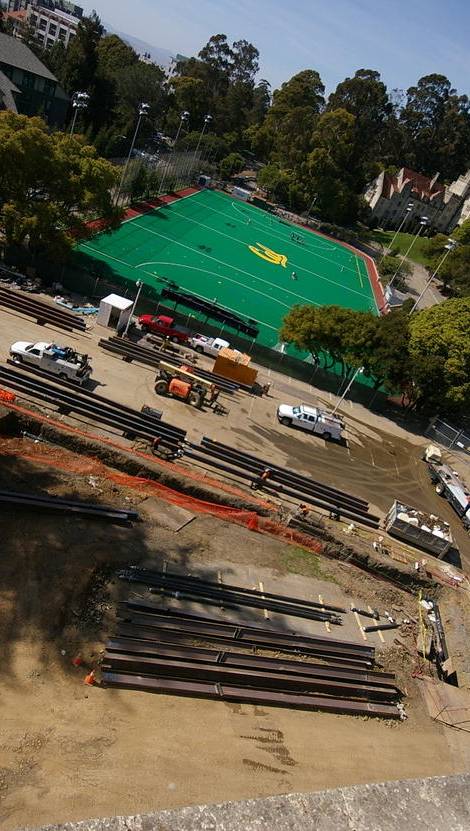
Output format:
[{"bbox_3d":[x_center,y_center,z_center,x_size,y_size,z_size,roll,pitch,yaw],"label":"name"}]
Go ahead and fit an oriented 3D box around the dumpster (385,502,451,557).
[{"bbox_3d":[15.049,9.329,42.817,4.800,1.650,2.480,26,29,3],"label":"dumpster"}]

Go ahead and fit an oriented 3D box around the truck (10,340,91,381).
[{"bbox_3d":[-15.269,-4.707,43.304,6.200,2.000,2.100,22,29,-3],"label":"truck"}]

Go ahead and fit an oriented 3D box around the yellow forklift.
[{"bbox_3d":[-3.784,-2.736,46.298,6.200,2.500,2.500,19,29,-13],"label":"yellow forklift"}]

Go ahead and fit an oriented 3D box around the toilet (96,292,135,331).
[{"bbox_3d":[-12.237,-10.512,53.047,2.200,2.300,2.950,24,29,-3],"label":"toilet"}]

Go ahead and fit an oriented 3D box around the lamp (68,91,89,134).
[{"bbox_3d":[-24.511,-36.879,75.700,1.300,19.000,2.400,6,34,-28],"label":"lamp"}]

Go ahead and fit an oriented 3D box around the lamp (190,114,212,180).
[{"bbox_3d":[-10.688,-76.897,151.012,1.300,19.000,2.400,39,32,24],"label":"lamp"}]

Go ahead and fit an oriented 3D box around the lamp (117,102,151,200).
[{"bbox_3d":[-19.952,-50.186,100.736,1.300,19.000,2.400,20,29,-7],"label":"lamp"}]

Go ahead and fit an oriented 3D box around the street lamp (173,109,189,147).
[{"bbox_3d":[-14.479,-61.547,122.461,1.000,18.700,2.400,24,29,-3],"label":"street lamp"}]

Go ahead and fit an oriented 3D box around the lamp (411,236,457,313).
[{"bbox_3d":[39.188,-26.185,104.096,1.000,18.700,2.400,24,29,-3],"label":"lamp"}]

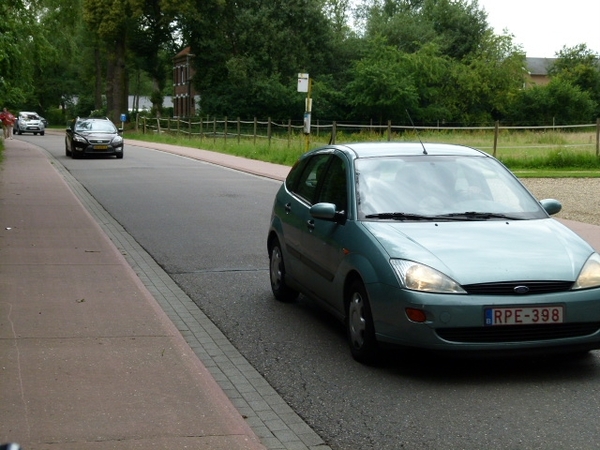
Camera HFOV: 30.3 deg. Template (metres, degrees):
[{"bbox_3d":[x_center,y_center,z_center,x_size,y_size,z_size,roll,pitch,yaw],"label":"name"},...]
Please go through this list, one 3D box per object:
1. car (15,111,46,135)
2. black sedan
[{"bbox_3d":[-20.050,-7.480,81.900,1.840,1.700,4.440,-2,6,-23],"label":"car"},{"bbox_3d":[-7.720,-3.280,41.500,1.880,1.500,4.800,-2,6,-16],"label":"black sedan"}]

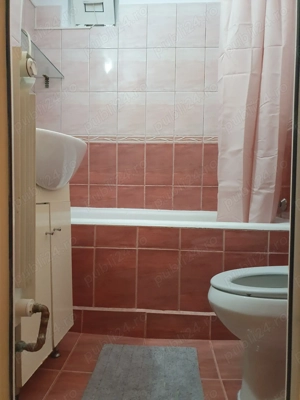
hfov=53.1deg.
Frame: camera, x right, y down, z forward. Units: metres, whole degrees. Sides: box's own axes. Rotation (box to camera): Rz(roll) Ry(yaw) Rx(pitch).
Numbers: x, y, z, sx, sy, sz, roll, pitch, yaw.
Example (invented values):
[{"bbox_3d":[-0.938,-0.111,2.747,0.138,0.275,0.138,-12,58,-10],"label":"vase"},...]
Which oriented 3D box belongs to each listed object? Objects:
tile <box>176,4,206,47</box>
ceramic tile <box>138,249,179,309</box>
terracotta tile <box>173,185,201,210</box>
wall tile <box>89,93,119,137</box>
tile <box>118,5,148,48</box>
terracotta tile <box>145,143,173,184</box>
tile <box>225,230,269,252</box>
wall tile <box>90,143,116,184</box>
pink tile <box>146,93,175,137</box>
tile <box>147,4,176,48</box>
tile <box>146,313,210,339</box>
[{"bbox_3d":[0.284,-1.207,2.084,0.200,0.300,0.015,1,1,3],"label":"tile"},{"bbox_3d":[0.038,0.380,1.425,0.200,0.293,0.012,1,2,3],"label":"ceramic tile"},{"bbox_3d":[0.265,-0.011,2.119,0.200,0.164,0.015,1,3,4],"label":"terracotta tile"},{"bbox_3d":[-0.332,-0.615,2.135,0.200,0.300,0.015,1,1,3],"label":"wall tile"},{"bbox_3d":[-0.119,-1.215,2.108,0.200,0.300,0.015,1,1,3],"label":"tile"},{"bbox_3d":[0.068,-0.246,2.121,0.200,0.297,0.015,1,3,4],"label":"terracotta tile"},{"bbox_3d":[0.444,0.189,1.394,0.200,0.101,0.015,1,1,3],"label":"tile"},{"bbox_3d":[-0.338,-0.258,2.151,0.200,0.301,0.012,1,2,3],"label":"wall tile"},{"bbox_3d":[0.072,-0.608,2.113,0.200,0.301,0.012,1,2,3],"label":"pink tile"},{"bbox_3d":[0.082,-1.211,2.096,0.200,0.300,0.015,1,1,3],"label":"tile"},{"bbox_3d":[0.130,0.592,1.416,0.300,0.115,0.015,1,1,3],"label":"tile"}]

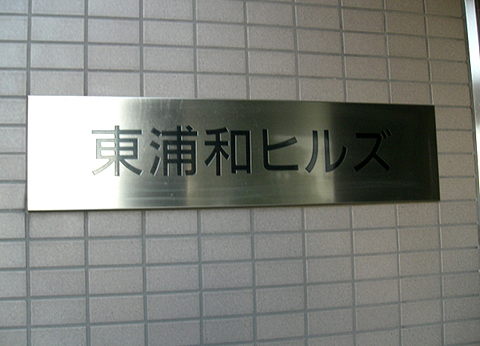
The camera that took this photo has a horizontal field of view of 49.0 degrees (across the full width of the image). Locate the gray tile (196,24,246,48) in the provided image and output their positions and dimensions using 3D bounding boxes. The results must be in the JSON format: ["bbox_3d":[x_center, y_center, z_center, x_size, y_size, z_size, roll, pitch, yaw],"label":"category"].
[{"bbox_3d":[-0.038,-0.261,1.006,0.095,0.045,0.010,-1,-5,-14],"label":"gray tile"}]

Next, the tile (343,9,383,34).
[{"bbox_3d":[0.253,-0.312,1.078,0.095,0.045,0.008,0,-5,-13],"label":"tile"}]

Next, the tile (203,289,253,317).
[{"bbox_3d":[-0.024,0.236,0.966,0.095,0.045,0.010,-1,-5,-14],"label":"tile"}]

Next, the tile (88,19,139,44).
[{"bbox_3d":[-0.230,-0.258,0.961,0.095,0.045,0.008,0,-5,-13],"label":"tile"}]

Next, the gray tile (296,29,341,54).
[{"bbox_3d":[0.157,-0.262,1.054,0.095,0.045,0.008,0,-5,-13],"label":"gray tile"}]

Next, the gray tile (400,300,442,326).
[{"bbox_3d":[0.363,0.278,1.054,0.095,0.045,0.009,-1,-5,-13],"label":"gray tile"}]

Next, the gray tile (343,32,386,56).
[{"bbox_3d":[0.252,-0.261,1.072,0.095,0.045,0.009,-1,-5,-13],"label":"gray tile"}]

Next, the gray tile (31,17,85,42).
[{"bbox_3d":[-0.323,-0.255,0.936,0.095,0.045,0.009,-1,-5,-13],"label":"gray tile"}]

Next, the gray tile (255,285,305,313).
[{"bbox_3d":[0.075,0.237,0.990,0.095,0.045,0.009,-1,-5,-13],"label":"gray tile"}]

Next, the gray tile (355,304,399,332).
[{"bbox_3d":[0.266,0.281,1.033,0.095,0.045,0.010,-1,-5,-14],"label":"gray tile"}]

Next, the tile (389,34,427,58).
[{"bbox_3d":[0.350,-0.262,1.097,0.095,0.045,0.008,0,-5,-13],"label":"tile"}]

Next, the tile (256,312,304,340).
[{"bbox_3d":[0.077,0.286,0.984,0.095,0.045,0.008,0,-5,-13],"label":"tile"}]

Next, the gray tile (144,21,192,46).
[{"bbox_3d":[-0.135,-0.259,0.982,0.095,0.045,0.010,-1,-5,-14],"label":"gray tile"}]

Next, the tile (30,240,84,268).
[{"bbox_3d":[-0.315,0.138,0.904,0.095,0.045,0.009,-1,-5,-13],"label":"tile"}]

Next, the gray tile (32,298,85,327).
[{"bbox_3d":[-0.311,0.236,0.899,0.095,0.045,0.008,0,-5,-13],"label":"gray tile"}]

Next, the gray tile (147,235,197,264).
[{"bbox_3d":[-0.122,0.138,0.952,0.095,0.045,0.009,-1,-5,-13],"label":"gray tile"}]

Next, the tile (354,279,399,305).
[{"bbox_3d":[0.266,0.232,1.032,0.095,0.045,0.009,-1,-5,-13],"label":"tile"}]

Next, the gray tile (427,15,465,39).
[{"bbox_3d":[0.436,-0.309,1.122,0.095,0.045,0.009,-1,-5,-13],"label":"gray tile"}]

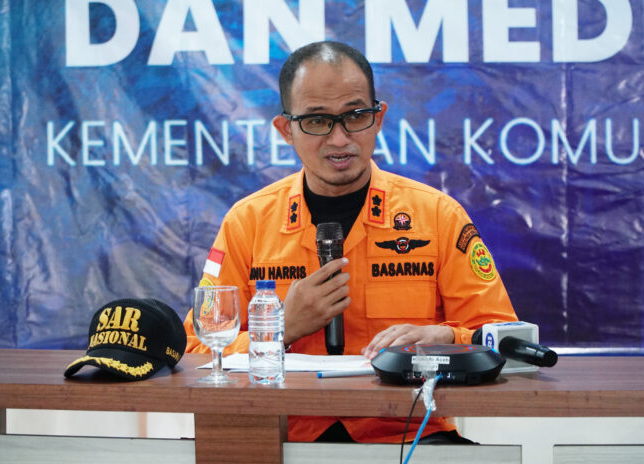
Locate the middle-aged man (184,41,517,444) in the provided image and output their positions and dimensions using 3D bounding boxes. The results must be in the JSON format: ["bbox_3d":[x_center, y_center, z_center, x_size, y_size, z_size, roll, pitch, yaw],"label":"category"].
[{"bbox_3d":[0.055,0.315,4.580,0.570,1.290,0.680,0,3,9],"label":"middle-aged man"}]

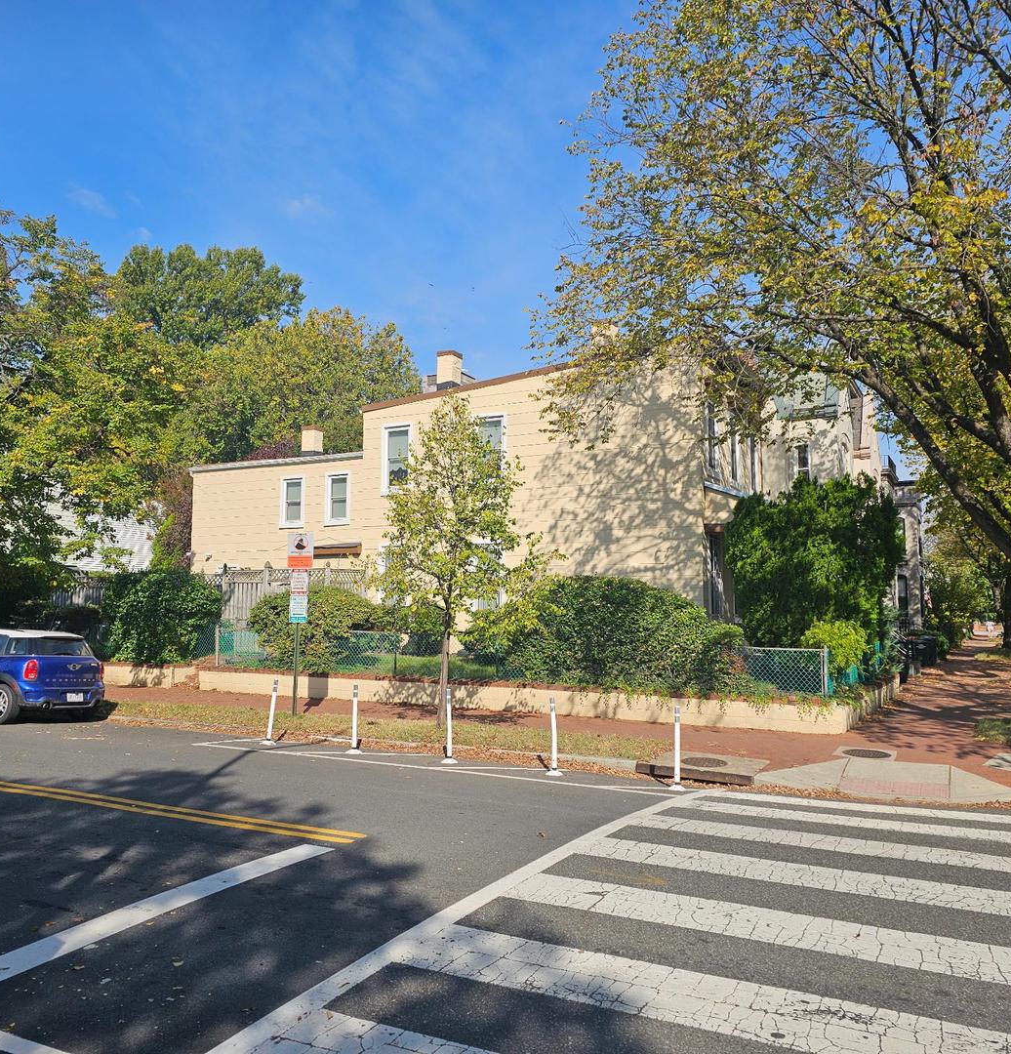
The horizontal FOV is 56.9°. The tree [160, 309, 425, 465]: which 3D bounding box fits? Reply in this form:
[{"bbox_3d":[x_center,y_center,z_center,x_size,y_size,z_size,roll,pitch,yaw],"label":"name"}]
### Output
[{"bbox_3d":[-8.646,-2.195,38.000,10.300,13.790,10.300,-3,-6,27],"label":"tree"}]

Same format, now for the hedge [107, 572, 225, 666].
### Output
[{"bbox_3d":[-8.194,2.150,22.300,2.450,2.280,1.400,-2,-6,27],"label":"hedge"}]

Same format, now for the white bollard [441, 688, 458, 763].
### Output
[{"bbox_3d":[-0.719,2.561,12.042,0.180,0.925,0.180,-3,-6,27],"label":"white bollard"}]

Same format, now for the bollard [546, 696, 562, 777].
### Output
[{"bbox_3d":[0.591,2.499,11.194,0.200,0.912,0.200,0,-5,0],"label":"bollard"}]

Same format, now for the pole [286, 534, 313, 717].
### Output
[{"bbox_3d":[-3.550,1.669,15.997,0.450,3.105,0.080,1,-5,-4],"label":"pole"}]

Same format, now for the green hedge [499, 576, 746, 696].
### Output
[{"bbox_3d":[1.972,1.932,16.608,4.600,2.000,2.200,-3,-6,27],"label":"green hedge"}]

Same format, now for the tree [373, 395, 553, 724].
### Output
[{"bbox_3d":[-0.678,0.493,14.981,2.802,5.290,2.662,0,-5,0],"label":"tree"}]

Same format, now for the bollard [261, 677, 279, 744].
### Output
[{"bbox_3d":[-3.350,2.653,13.435,0.200,0.921,0.200,2,-6,28],"label":"bollard"}]

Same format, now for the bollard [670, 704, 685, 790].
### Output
[{"bbox_3d":[1.917,2.453,10.422,0.180,0.925,0.180,-3,-6,27],"label":"bollard"}]

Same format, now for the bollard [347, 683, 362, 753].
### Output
[{"bbox_3d":[-2.089,2.659,12.972,0.180,0.925,0.180,0,-5,0],"label":"bollard"}]

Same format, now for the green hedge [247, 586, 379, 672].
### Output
[{"bbox_3d":[-4.114,2.187,19.852,2.900,1.800,2.200,-3,-6,27],"label":"green hedge"}]

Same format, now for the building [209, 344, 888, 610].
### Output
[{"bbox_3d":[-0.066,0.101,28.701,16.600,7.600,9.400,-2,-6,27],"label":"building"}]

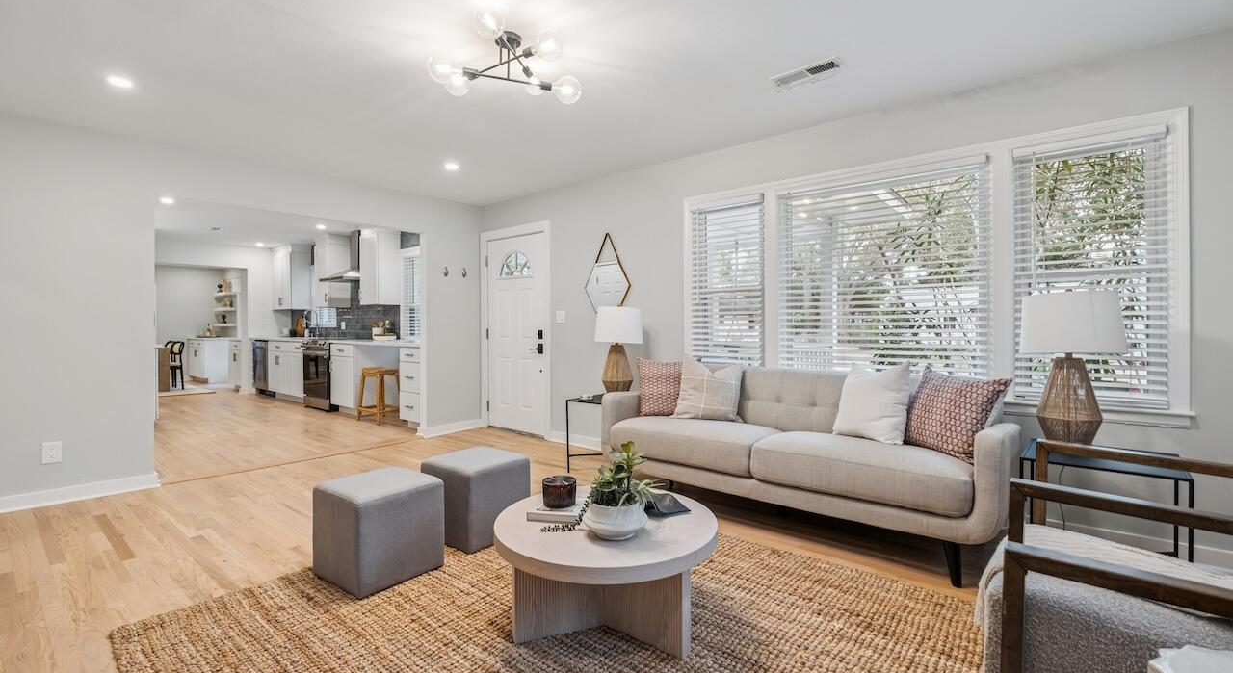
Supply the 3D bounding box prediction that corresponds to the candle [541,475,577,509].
[{"bbox_3d":[-0.214,0.584,1.933,0.123,0.088,0.123,0,1,0],"label":"candle"}]

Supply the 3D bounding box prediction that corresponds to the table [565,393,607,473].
[{"bbox_3d":[-0.032,0.750,3.881,0.490,0.550,0.490,1,1,39],"label":"table"}]

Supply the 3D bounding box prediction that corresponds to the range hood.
[{"bbox_3d":[-3.716,-1.077,7.105,0.760,0.660,0.470,1,1,39],"label":"range hood"}]

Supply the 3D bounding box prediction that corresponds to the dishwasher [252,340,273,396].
[{"bbox_3d":[-5.584,0.505,8.549,0.630,0.850,0.600,1,1,39],"label":"dishwasher"}]

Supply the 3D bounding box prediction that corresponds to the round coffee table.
[{"bbox_3d":[-0.036,0.855,1.871,0.794,0.385,0.794,0,1,0],"label":"round coffee table"}]

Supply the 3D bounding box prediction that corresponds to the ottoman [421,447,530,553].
[{"bbox_3d":[-0.728,0.836,2.701,0.390,0.390,0.385,1,1,39],"label":"ottoman"}]

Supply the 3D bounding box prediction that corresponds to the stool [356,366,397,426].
[{"bbox_3d":[-2.741,0.675,5.997,0.500,0.630,0.360,1,1,39],"label":"stool"}]

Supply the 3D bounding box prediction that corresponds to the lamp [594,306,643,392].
[{"bbox_3d":[0.010,0.113,3.942,0.370,0.720,0.370,0,1,0],"label":"lamp"}]

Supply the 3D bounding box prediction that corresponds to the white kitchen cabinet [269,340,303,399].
[{"bbox_3d":[-4.667,0.476,7.763,1.430,0.800,0.600,1,1,39],"label":"white kitchen cabinet"}]

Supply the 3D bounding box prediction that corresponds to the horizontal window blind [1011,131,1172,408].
[{"bbox_3d":[2.292,-0.318,2.514,0.564,1.290,0.060,1,1,39],"label":"horizontal window blind"}]

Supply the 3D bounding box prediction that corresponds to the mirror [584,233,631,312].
[{"bbox_3d":[-0.081,-0.560,4.546,0.527,0.705,0.030,1,1,39],"label":"mirror"}]

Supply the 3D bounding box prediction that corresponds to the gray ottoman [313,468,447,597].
[{"bbox_3d":[-1.051,0.842,2.292,0.390,0.390,0.385,1,1,39],"label":"gray ottoman"}]

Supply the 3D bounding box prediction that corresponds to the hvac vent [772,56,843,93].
[{"bbox_3d":[1.017,-1.388,2.746,0.370,0.020,0.170,1,1,39],"label":"hvac vent"}]

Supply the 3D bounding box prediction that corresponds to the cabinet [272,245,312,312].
[{"bbox_3d":[-5.428,-0.951,8.584,0.860,1.040,0.330,1,1,39],"label":"cabinet"}]

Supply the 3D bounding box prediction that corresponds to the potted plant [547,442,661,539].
[{"bbox_3d":[-0.045,0.511,1.724,0.365,0.310,0.260,0,1,0],"label":"potted plant"}]

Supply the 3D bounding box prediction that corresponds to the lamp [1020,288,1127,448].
[{"bbox_3d":[2.008,0.154,2.263,0.350,0.695,0.350,1,1,39],"label":"lamp"}]

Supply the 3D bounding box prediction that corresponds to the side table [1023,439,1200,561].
[{"bbox_3d":[2.018,0.776,2.146,0.482,0.550,0.490,1,1,43],"label":"side table"}]

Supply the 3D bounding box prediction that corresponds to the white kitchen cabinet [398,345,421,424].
[{"bbox_3d":[-2.005,0.544,5.656,0.405,0.865,0.610,1,1,39],"label":"white kitchen cabinet"}]

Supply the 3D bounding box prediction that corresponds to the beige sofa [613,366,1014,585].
[{"bbox_3d":[0.989,0.623,2.974,2.135,0.835,0.870,1,1,39],"label":"beige sofa"}]

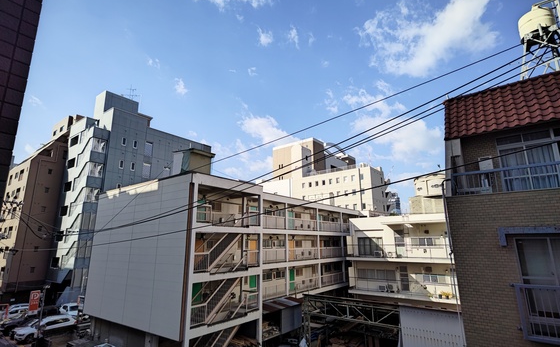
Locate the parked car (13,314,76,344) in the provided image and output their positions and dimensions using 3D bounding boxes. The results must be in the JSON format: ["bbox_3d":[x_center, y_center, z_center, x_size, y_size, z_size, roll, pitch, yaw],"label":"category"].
[{"bbox_3d":[-21.688,14.395,26.071,1.820,1.620,4.480,-11,-17,36],"label":"parked car"}]

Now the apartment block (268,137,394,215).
[{"bbox_3d":[13.208,8.354,81.220,34.000,38.000,15.500,-11,-17,38],"label":"apartment block"}]

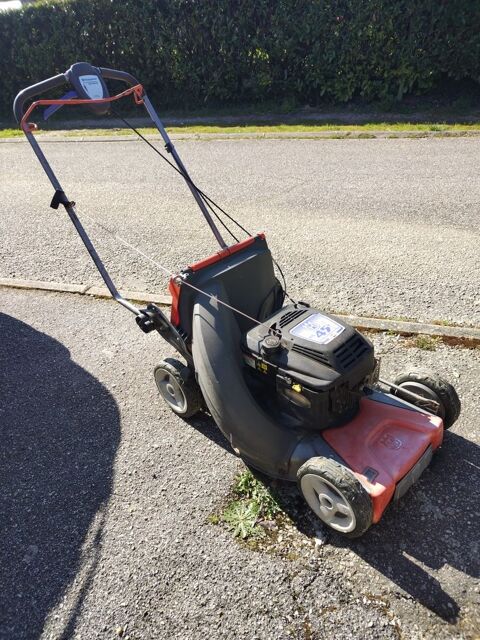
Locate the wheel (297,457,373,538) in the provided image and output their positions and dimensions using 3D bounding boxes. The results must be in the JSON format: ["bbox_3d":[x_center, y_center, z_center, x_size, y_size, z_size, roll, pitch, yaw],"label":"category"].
[{"bbox_3d":[0.238,0.448,1.221,0.053,0.208,0.208,-30,39,-34],"label":"wheel"}]

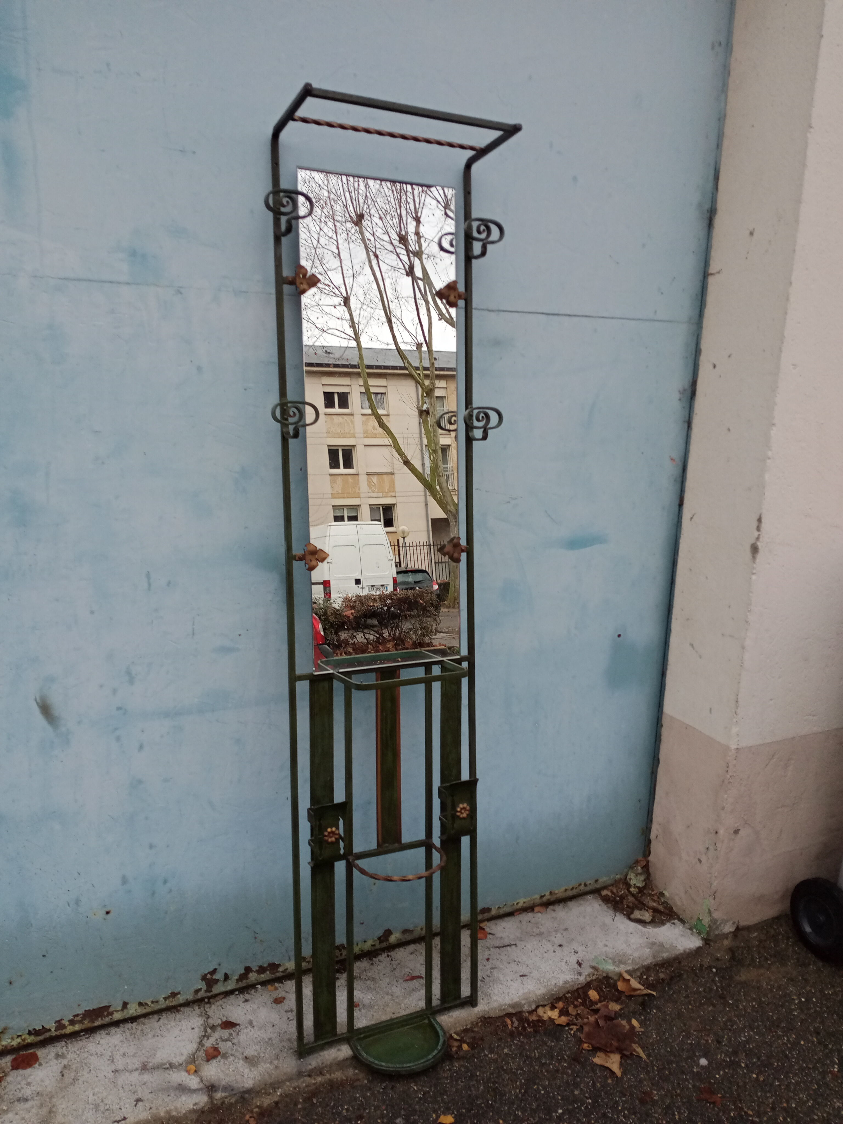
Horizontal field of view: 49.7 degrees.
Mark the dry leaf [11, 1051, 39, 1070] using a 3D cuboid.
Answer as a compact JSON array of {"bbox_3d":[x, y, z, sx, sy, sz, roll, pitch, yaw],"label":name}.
[{"bbox_3d":[-0.825,1.039,1.893,0.054,0.008,0.049,-2,13,-19],"label":"dry leaf"}]

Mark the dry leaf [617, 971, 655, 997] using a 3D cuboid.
[{"bbox_3d":[0.512,1.033,2.200,0.060,0.024,0.093,-9,17,-40],"label":"dry leaf"}]

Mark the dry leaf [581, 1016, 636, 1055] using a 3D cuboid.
[{"bbox_3d":[0.426,1.063,2.053,0.115,0.022,0.107,7,13,20],"label":"dry leaf"}]

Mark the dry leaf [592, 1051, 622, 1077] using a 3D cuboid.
[{"bbox_3d":[0.413,1.083,1.978,0.066,0.014,0.072,11,15,32],"label":"dry leaf"}]

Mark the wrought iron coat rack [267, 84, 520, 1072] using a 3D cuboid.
[{"bbox_3d":[-0.036,0.094,1.861,0.505,1.929,0.232,-3,6,-25],"label":"wrought iron coat rack"}]

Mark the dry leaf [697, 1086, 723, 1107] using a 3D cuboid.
[{"bbox_3d":[0.602,1.111,1.898,0.047,0.010,0.045,8,14,24],"label":"dry leaf"}]

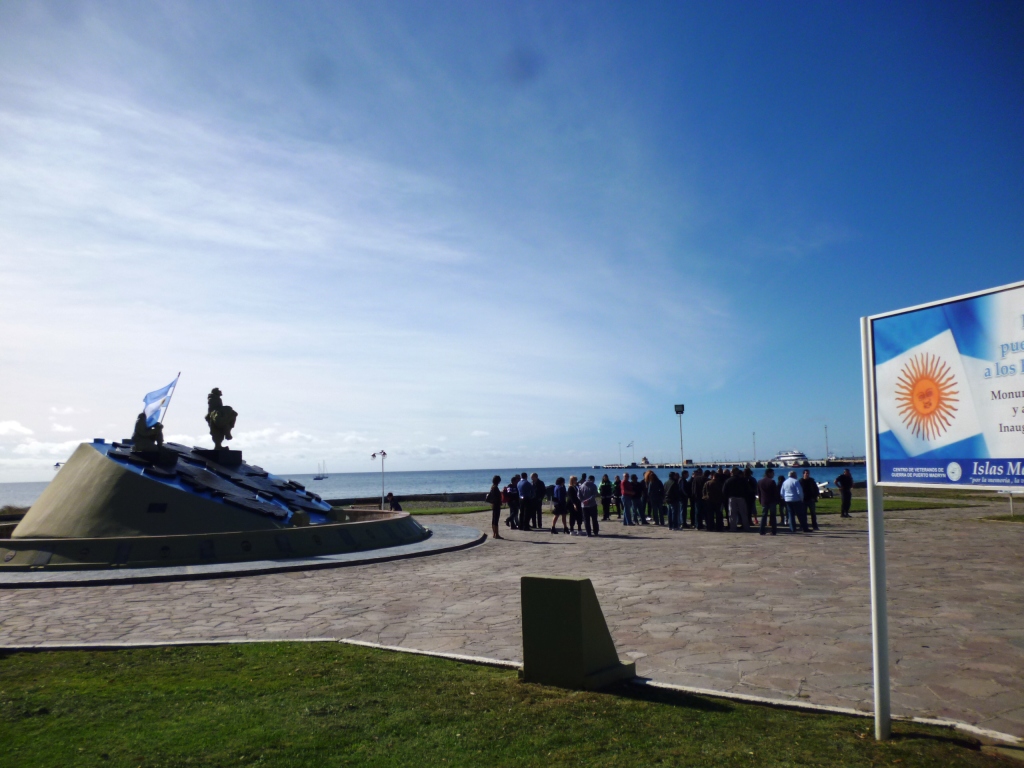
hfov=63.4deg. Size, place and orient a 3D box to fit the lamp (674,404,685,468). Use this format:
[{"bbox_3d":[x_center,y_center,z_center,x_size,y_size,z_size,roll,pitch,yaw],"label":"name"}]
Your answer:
[{"bbox_3d":[9.855,4.061,47.807,0.550,5.740,0.400,-3,-6,14],"label":"lamp"}]

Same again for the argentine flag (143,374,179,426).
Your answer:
[{"bbox_3d":[-9.785,0.534,23.091,0.900,1.413,0.450,1,-6,-23],"label":"argentine flag"}]

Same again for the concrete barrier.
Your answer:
[{"bbox_3d":[0.527,2.023,6.930,0.714,0.842,0.644,-6,-7,39],"label":"concrete barrier"}]

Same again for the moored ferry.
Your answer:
[{"bbox_3d":[191.060,51.341,567.184,9.000,11.579,28.000,0,-6,-18],"label":"moored ferry"}]

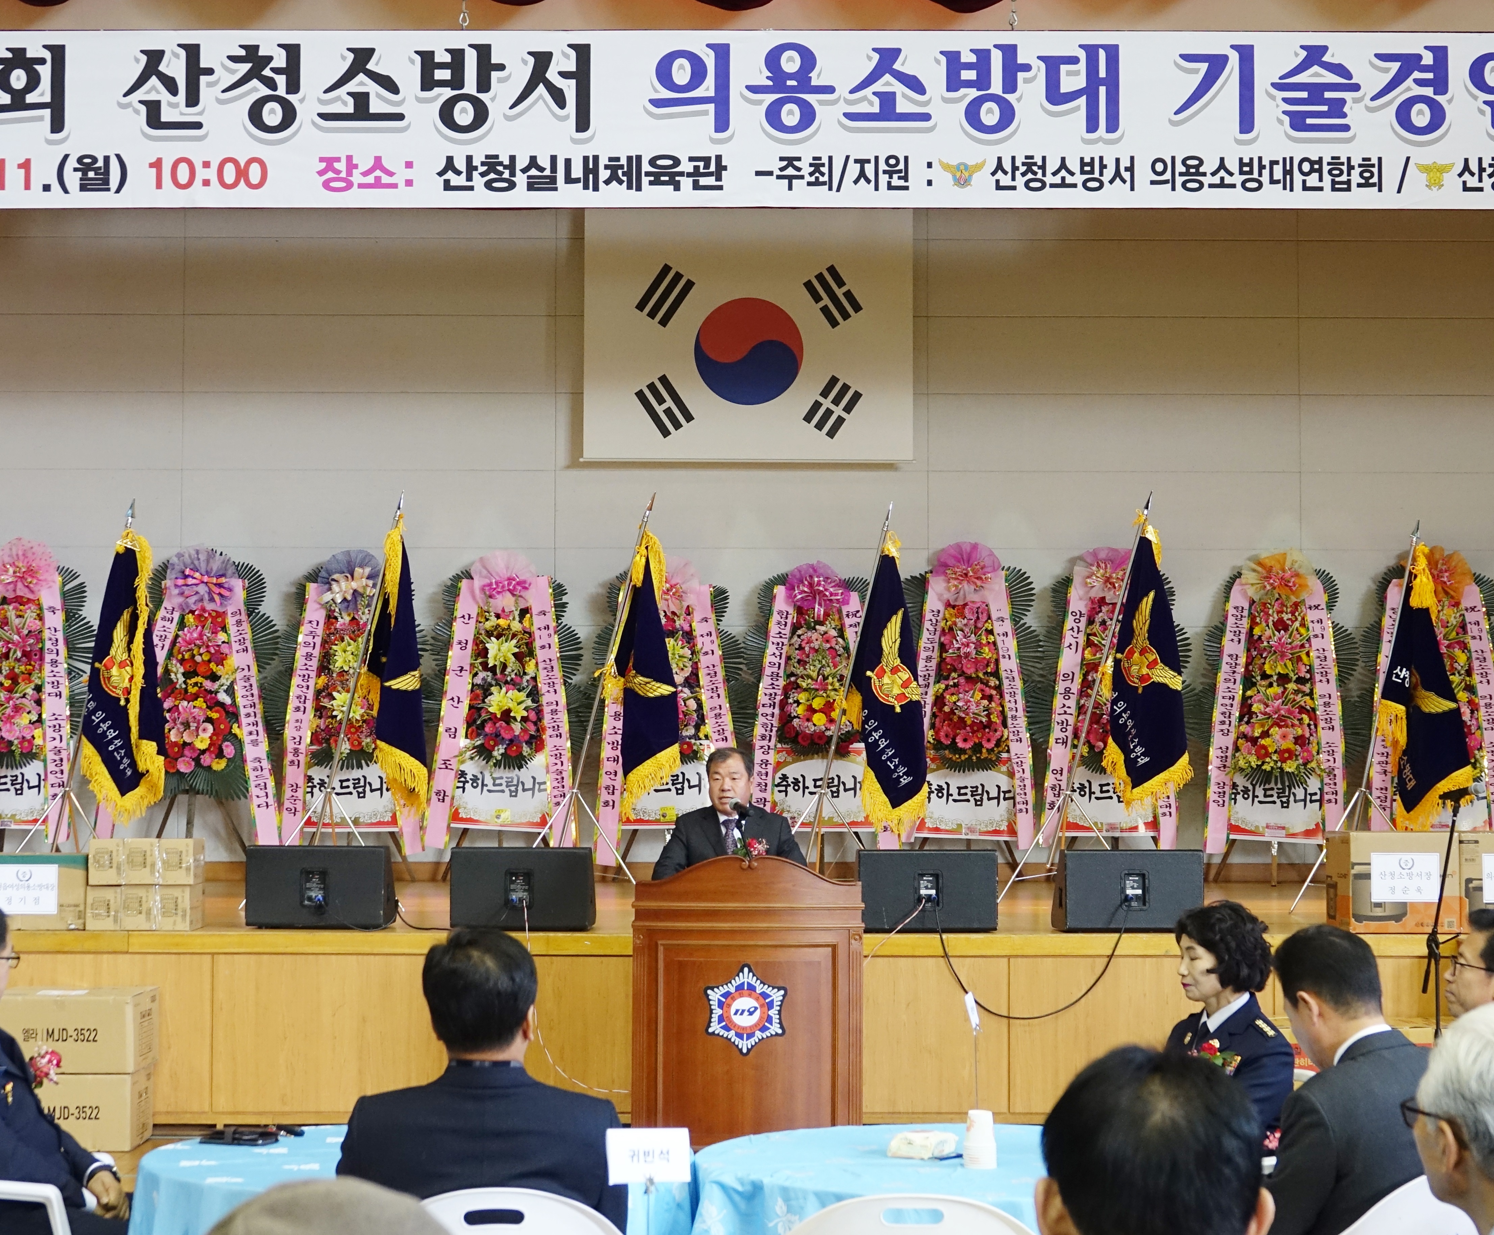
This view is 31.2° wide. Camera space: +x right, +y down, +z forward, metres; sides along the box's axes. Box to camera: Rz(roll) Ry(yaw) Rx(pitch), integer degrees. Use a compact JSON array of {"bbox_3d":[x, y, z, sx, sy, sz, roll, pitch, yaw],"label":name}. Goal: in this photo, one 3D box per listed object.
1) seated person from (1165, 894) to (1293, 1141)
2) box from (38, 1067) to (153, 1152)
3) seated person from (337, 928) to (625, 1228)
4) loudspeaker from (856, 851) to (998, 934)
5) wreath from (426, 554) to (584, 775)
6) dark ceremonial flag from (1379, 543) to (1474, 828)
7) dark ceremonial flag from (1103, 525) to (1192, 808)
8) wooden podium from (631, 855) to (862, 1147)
[{"bbox_3d":[1.049,1.328,6.494,0.780,1.262,0.500,2,-3,-32],"label":"seated person"},{"bbox_3d":[-2.857,2.069,11.322,0.598,0.318,0.420,0,-2,0],"label":"box"},{"bbox_3d":[-0.454,1.197,4.838,0.500,1.290,0.720,0,-3,3],"label":"seated person"},{"bbox_3d":[0.789,1.196,11.834,0.601,0.348,0.440,0,-2,0],"label":"loudspeaker"},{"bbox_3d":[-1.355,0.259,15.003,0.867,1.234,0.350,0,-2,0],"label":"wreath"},{"bbox_3d":[3.409,0.339,13.423,0.479,1.424,0.240,0,-3,0],"label":"dark ceremonial flag"},{"bbox_3d":[2.012,0.245,13.429,0.443,1.425,0.240,0,-3,0],"label":"dark ceremonial flag"},{"bbox_3d":[0.003,1.552,10.352,0.877,1.281,0.520,0,-2,0],"label":"wooden podium"}]

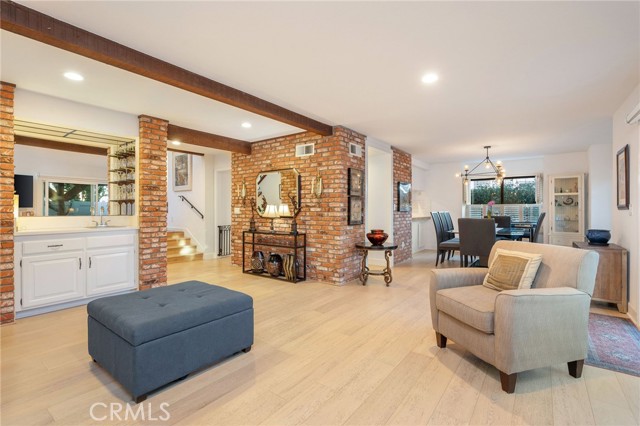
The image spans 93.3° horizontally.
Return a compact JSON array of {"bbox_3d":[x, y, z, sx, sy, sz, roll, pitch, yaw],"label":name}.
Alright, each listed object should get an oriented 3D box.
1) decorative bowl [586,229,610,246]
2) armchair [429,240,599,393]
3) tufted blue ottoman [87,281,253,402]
[{"bbox_3d":[3.554,0.319,3.850,0.235,0.180,0.235,0,1,37],"label":"decorative bowl"},{"bbox_3d":[1.445,0.701,2.317,0.815,0.865,0.765,0,0,-16],"label":"armchair"},{"bbox_3d":[-1.163,0.906,2.406,0.880,0.460,0.880,0,1,38],"label":"tufted blue ottoman"}]

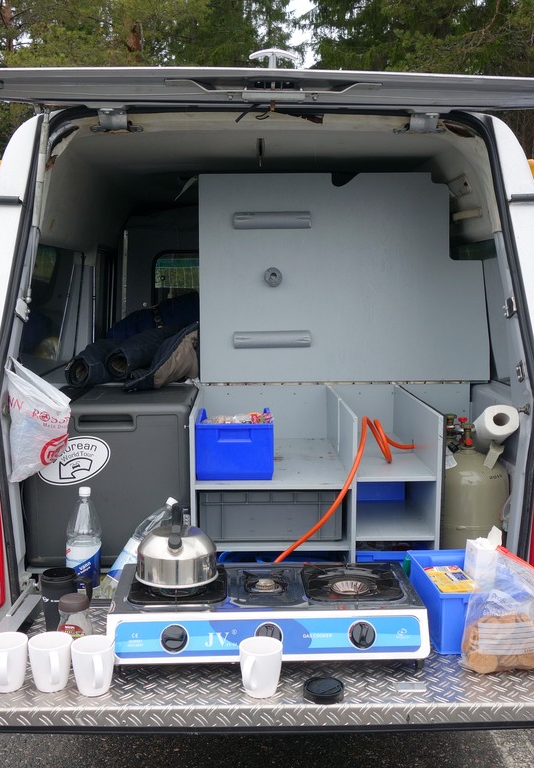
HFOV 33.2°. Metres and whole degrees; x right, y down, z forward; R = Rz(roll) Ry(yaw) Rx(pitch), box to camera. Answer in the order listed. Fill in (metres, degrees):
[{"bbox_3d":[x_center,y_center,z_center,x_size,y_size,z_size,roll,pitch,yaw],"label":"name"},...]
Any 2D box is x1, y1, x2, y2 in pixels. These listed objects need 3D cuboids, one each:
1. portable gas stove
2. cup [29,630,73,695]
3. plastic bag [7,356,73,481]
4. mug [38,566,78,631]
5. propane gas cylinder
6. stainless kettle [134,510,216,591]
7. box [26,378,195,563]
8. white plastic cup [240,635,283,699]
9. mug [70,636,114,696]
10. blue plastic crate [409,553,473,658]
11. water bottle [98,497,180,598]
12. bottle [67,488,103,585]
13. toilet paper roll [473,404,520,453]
[{"bbox_3d":[-0.002,0.534,2.095,0.700,0.145,0.340,0,7,-3],"label":"portable gas stove"},{"bbox_3d":[-0.427,0.559,1.783,0.087,0.096,0.116,-2,6,-20],"label":"cup"},{"bbox_3d":[-0.597,0.096,2.350,0.190,0.330,0.130,-1,6,-10],"label":"plastic bag"},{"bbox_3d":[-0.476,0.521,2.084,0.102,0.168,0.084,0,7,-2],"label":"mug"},{"bbox_3d":[0.586,0.349,2.630,0.229,0.465,0.229,0,7,-2],"label":"propane gas cylinder"},{"bbox_3d":[-0.208,0.357,2.053,0.190,0.165,0.195,0,6,-5],"label":"stainless kettle"},{"bbox_3d":[-0.443,0.254,2.668,0.470,0.455,0.420,0,7,-2],"label":"box"},{"bbox_3d":[-0.019,0.561,1.754,0.087,0.096,0.116,3,6,25],"label":"white plastic cup"},{"bbox_3d":[-0.353,0.587,1.840,0.090,0.101,0.112,-2,7,-20],"label":"mug"},{"bbox_3d":[0.479,0.526,2.192,0.200,0.146,0.310,0,7,-5],"label":"blue plastic crate"},{"bbox_3d":[-0.319,0.427,2.310,0.090,0.308,0.090,32,-8,-3],"label":"water bottle"},{"bbox_3d":[-0.477,0.422,2.339,0.091,0.308,0.091,0,7,-2],"label":"bottle"},{"bbox_3d":[0.621,0.122,2.440,0.095,0.095,0.096,6,-31,-10],"label":"toilet paper roll"}]

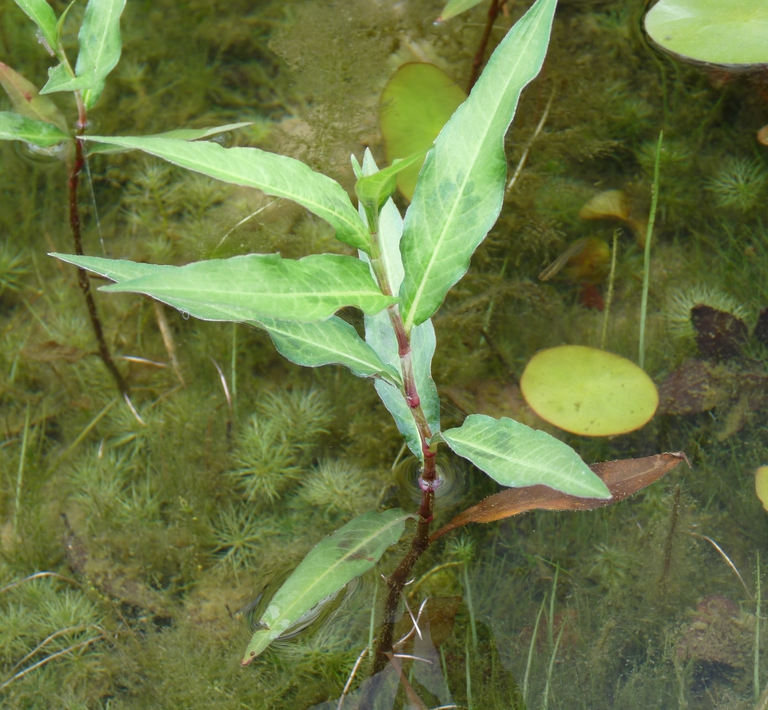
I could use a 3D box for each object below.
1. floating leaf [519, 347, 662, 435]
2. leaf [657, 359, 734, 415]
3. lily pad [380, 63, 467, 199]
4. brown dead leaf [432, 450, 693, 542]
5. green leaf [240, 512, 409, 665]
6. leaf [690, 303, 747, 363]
[{"bbox_3d":[0.091,0.016,1.239,0.062,0.006,0.049,24,52,20],"label":"floating leaf"},{"bbox_3d":[0.146,0.016,1.302,0.028,0.010,0.044,32,56,26],"label":"leaf"},{"bbox_3d":[0.022,-0.110,1.375,0.045,0.006,0.086,-4,60,-2],"label":"lily pad"},{"bbox_3d":[0.076,0.061,1.204,0.121,0.015,0.024,-17,50,-15],"label":"brown dead leaf"},{"bbox_3d":[-0.029,0.094,1.168,0.025,0.010,0.104,34,56,27],"label":"green leaf"},{"bbox_3d":[0.161,-0.011,1.326,0.026,0.012,0.037,-3,48,-3],"label":"leaf"}]

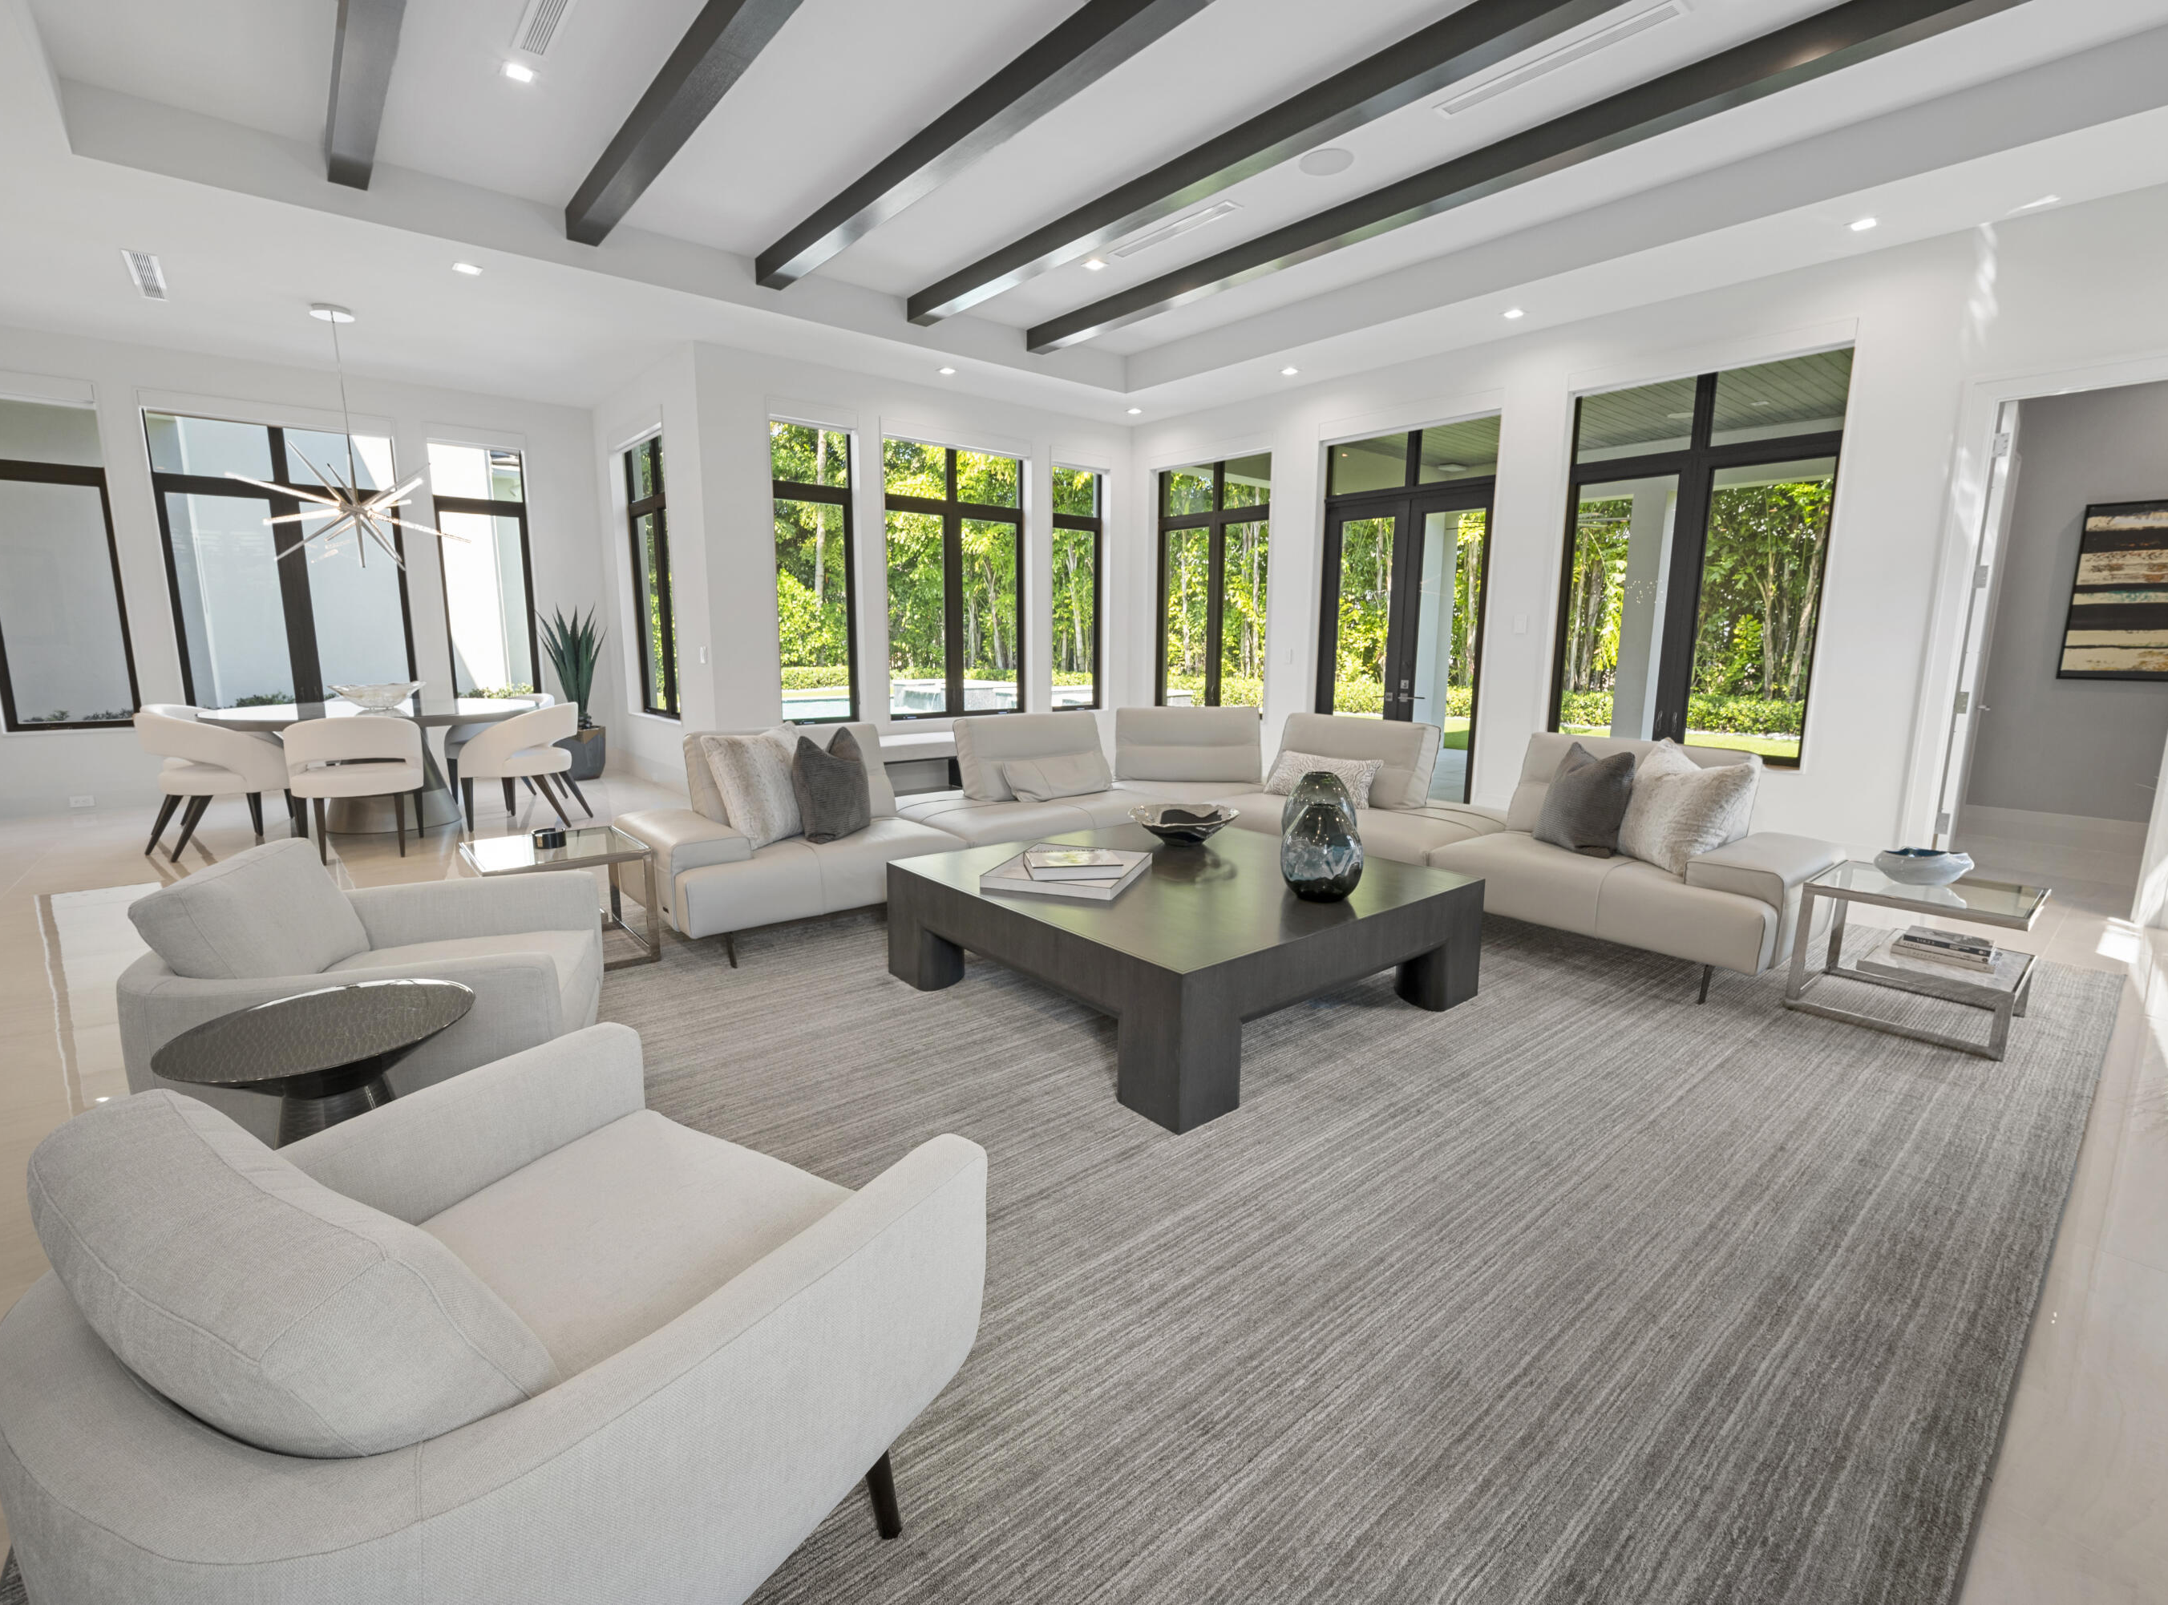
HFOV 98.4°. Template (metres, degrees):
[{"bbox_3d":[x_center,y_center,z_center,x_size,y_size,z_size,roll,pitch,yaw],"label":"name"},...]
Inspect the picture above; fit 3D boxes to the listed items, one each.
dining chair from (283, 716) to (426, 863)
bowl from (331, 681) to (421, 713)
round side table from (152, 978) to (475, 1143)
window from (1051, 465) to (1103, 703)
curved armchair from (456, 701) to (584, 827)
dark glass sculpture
[{"bbox_3d":[-4.288,-0.104,5.540,0.603,0.806,0.598,-6,11,-37],"label":"dining chair"},{"bbox_3d":[-4.755,-0.704,6.304,0.497,0.166,0.461,-8,12,-41],"label":"bowl"},{"bbox_3d":[-1.363,0.671,1.731,0.450,0.570,0.450,-8,13,-40],"label":"round side table"},{"bbox_3d":[-0.078,-1.961,8.843,0.660,2.241,0.120,-8,13,-40],"label":"window"},{"bbox_3d":[-3.748,-0.248,6.376,0.625,0.797,0.620,-1,10,-7],"label":"curved armchair"},{"bbox_3d":[0.823,0.099,3.194,0.270,0.420,0.275,3,9,14],"label":"dark glass sculpture"}]

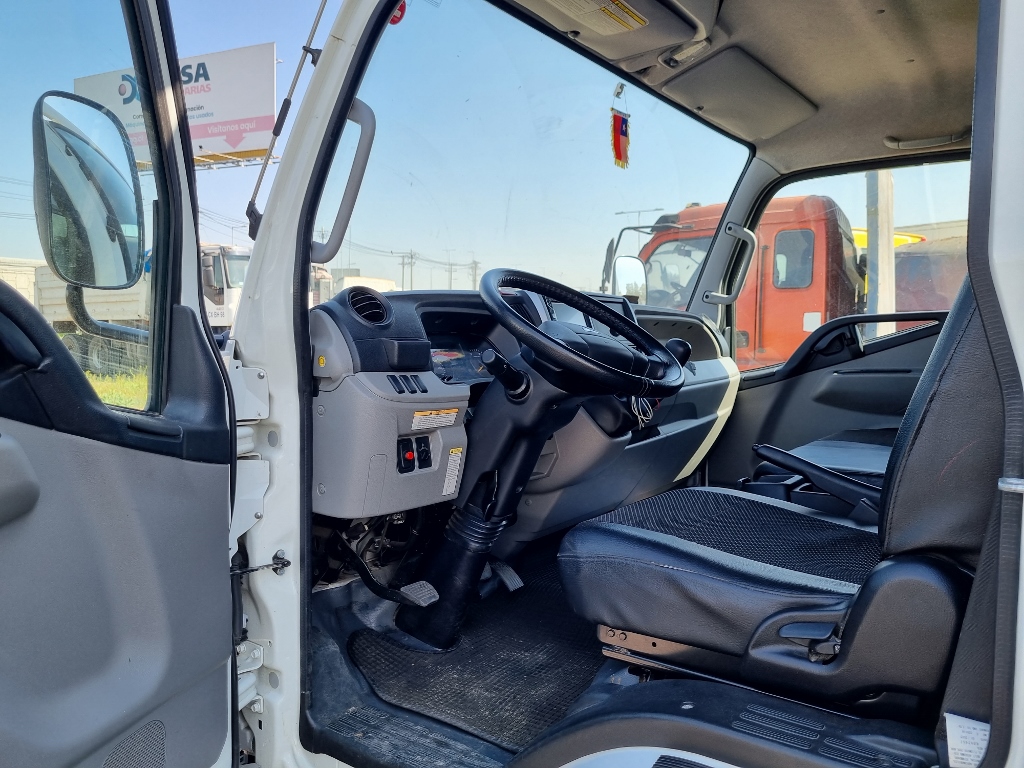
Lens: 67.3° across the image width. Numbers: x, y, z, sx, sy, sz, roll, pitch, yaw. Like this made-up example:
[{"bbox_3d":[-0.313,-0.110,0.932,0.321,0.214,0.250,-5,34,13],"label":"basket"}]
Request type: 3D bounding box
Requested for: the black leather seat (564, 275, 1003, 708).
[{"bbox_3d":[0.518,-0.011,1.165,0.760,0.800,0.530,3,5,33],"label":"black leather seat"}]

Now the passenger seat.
[{"bbox_3d":[1.051,-0.038,1.825,0.620,0.750,0.640,3,5,33],"label":"passenger seat"}]

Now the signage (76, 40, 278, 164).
[{"bbox_3d":[-14.790,-11.748,33.146,11.396,4.100,0.350,2,5,23],"label":"signage"}]

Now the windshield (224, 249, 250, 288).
[{"bbox_3d":[-6.221,-2.750,18.800,0.320,0.850,2.100,2,5,26],"label":"windshield"}]

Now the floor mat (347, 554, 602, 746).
[{"bbox_3d":[-0.011,0.528,1.643,0.560,0.070,0.670,3,5,33],"label":"floor mat"}]

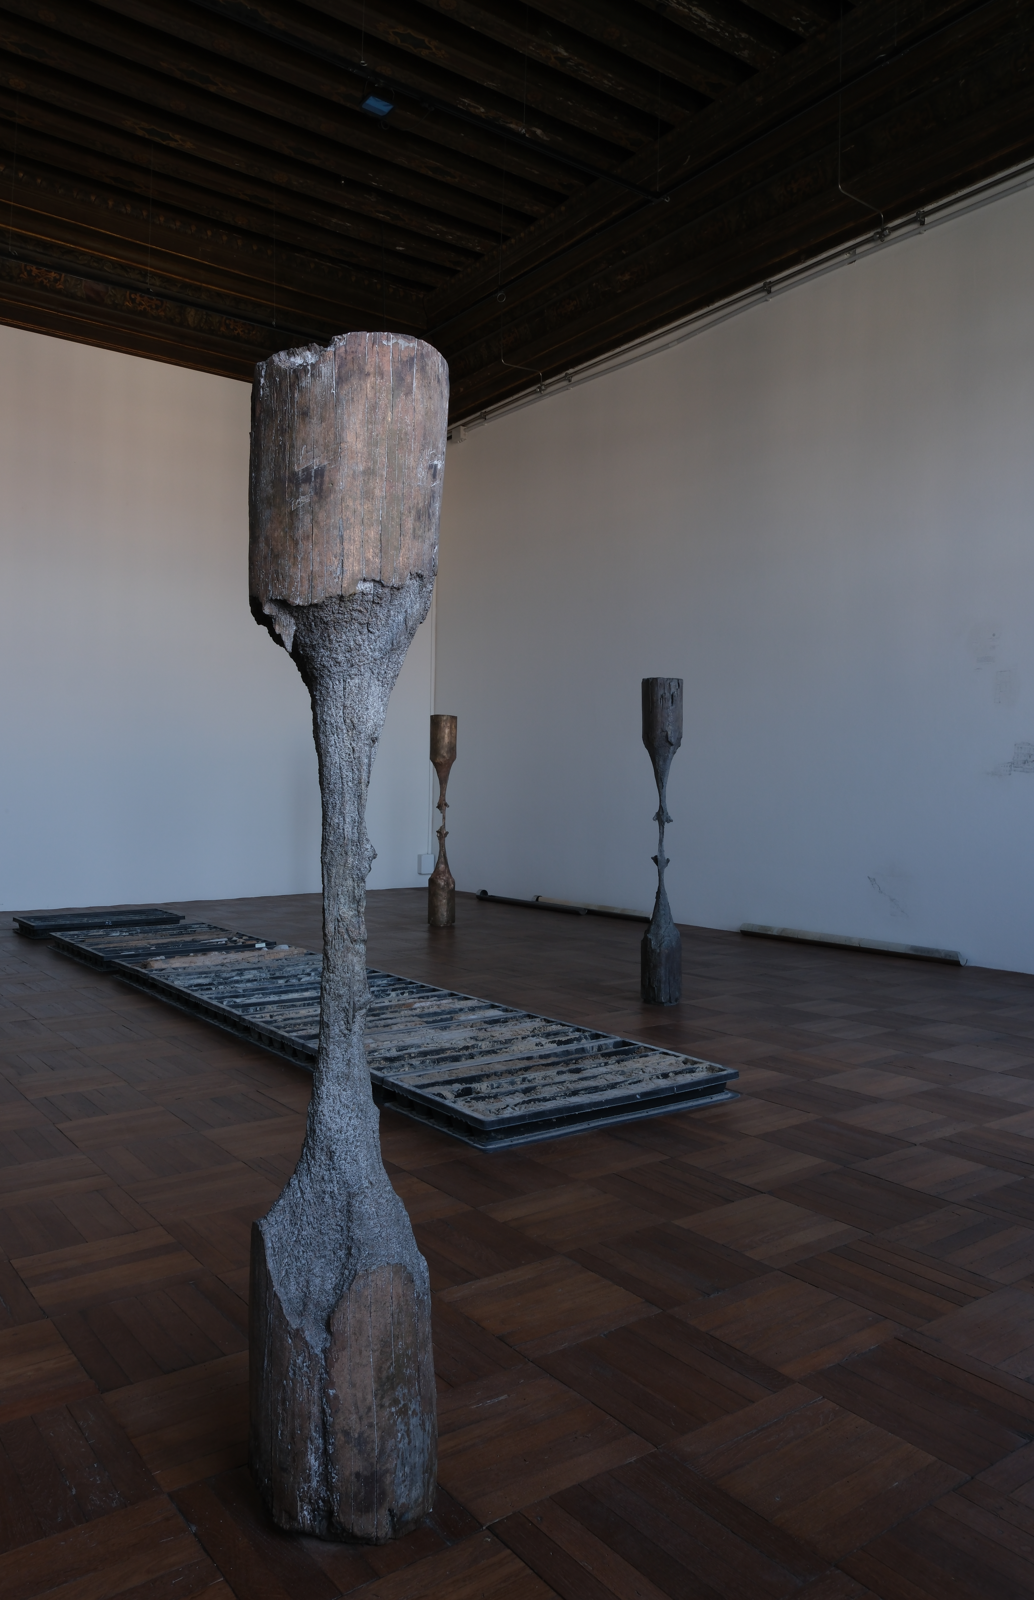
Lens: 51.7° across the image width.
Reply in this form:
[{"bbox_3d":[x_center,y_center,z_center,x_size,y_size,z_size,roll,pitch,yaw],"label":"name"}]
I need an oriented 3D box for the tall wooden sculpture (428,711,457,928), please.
[{"bbox_3d":[-0.593,0.155,8.600,0.220,1.670,0.220,0,1,-4],"label":"tall wooden sculpture"}]

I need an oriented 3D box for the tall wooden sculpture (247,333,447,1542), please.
[{"bbox_3d":[-0.263,0.195,1.645,0.310,1.725,0.300,0,1,-9],"label":"tall wooden sculpture"}]

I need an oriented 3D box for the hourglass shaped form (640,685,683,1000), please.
[{"bbox_3d":[0.746,0.210,5.480,0.212,1.640,0.212,0,1,8],"label":"hourglass shaped form"}]

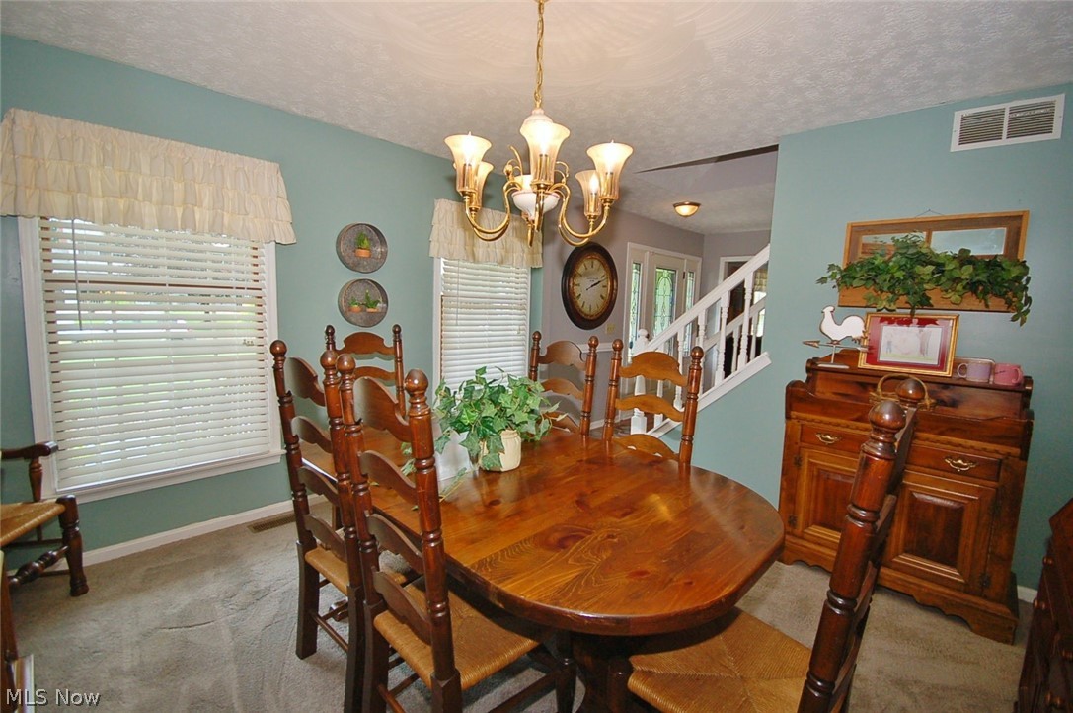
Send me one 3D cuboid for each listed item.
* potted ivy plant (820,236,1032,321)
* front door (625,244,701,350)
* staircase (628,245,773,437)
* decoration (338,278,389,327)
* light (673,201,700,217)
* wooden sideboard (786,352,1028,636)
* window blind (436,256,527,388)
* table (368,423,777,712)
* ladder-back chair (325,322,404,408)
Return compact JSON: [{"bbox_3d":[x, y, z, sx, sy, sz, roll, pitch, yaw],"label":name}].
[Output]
[{"bbox_3d":[1.926,-0.405,2.291,0.820,0.440,0.220,8,9,40],"label":"potted ivy plant"},{"bbox_3d":[1.709,-0.317,5.891,0.120,2.110,1.830,8,9,44],"label":"front door"},{"bbox_3d":[1.138,0.122,3.247,0.980,1.740,0.110,8,9,40],"label":"staircase"},{"bbox_3d":[-1.162,-0.358,3.013,0.070,0.325,0.325,8,9,44],"label":"decoration"},{"bbox_3d":[1.513,-1.472,4.488,0.265,0.150,0.265,8,9,44],"label":"light"},{"bbox_3d":[1.825,0.578,2.293,0.890,1.160,0.480,8,9,40],"label":"wooden sideboard"},{"bbox_3d":[-0.414,-0.292,3.831,0.060,1.570,0.940,8,9,44],"label":"window blind"},{"bbox_3d":[-0.111,0.777,1.708,1.760,0.760,1.070,8,9,41],"label":"table"},{"bbox_3d":[-0.853,0.433,2.550,0.490,1.200,0.480,8,9,42],"label":"ladder-back chair"}]

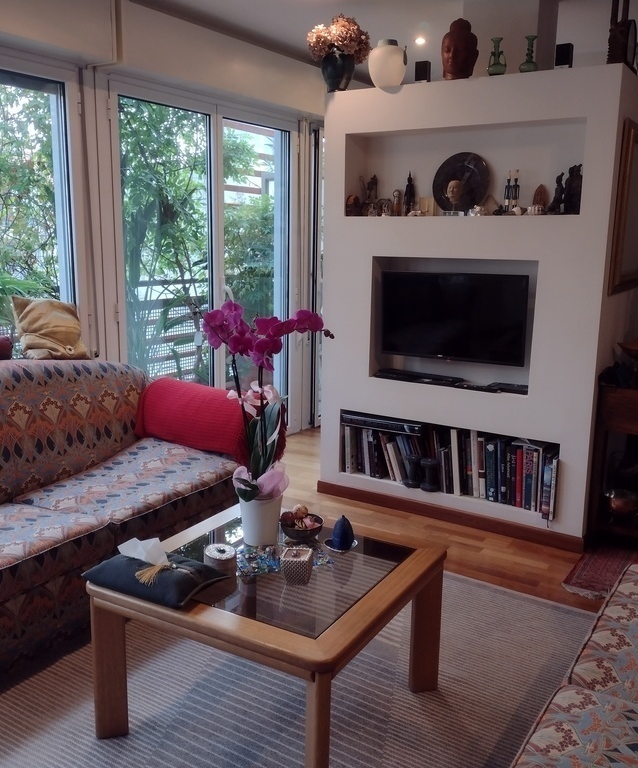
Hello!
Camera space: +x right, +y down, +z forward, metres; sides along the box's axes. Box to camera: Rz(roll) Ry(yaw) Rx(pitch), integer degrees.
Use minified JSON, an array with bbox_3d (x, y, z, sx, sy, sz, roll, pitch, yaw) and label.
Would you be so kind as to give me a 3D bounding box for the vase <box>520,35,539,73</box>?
[{"bbox_3d":[0.905,-1.417,3.452,0.080,0.163,0.080,7,12,32],"label":"vase"}]

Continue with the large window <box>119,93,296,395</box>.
[{"bbox_3d":[-0.619,-0.574,4.774,0.080,2.110,1.600,7,12,32],"label":"large window"}]

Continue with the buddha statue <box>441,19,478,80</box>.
[{"bbox_3d":[0.648,-1.519,3.661,0.165,0.275,0.185,7,12,32],"label":"buddha statue"}]

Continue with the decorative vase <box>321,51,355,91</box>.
[{"bbox_3d":[0.097,-1.548,3.994,0.165,0.205,0.165,1,10,0],"label":"decorative vase"}]

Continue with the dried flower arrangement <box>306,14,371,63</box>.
[{"bbox_3d":[0.097,-1.712,3.972,0.310,0.240,0.260,7,12,32],"label":"dried flower arrangement"}]

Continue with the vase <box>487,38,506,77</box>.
[{"bbox_3d":[0.787,-1.436,3.525,0.090,0.170,0.080,7,12,32],"label":"vase"}]

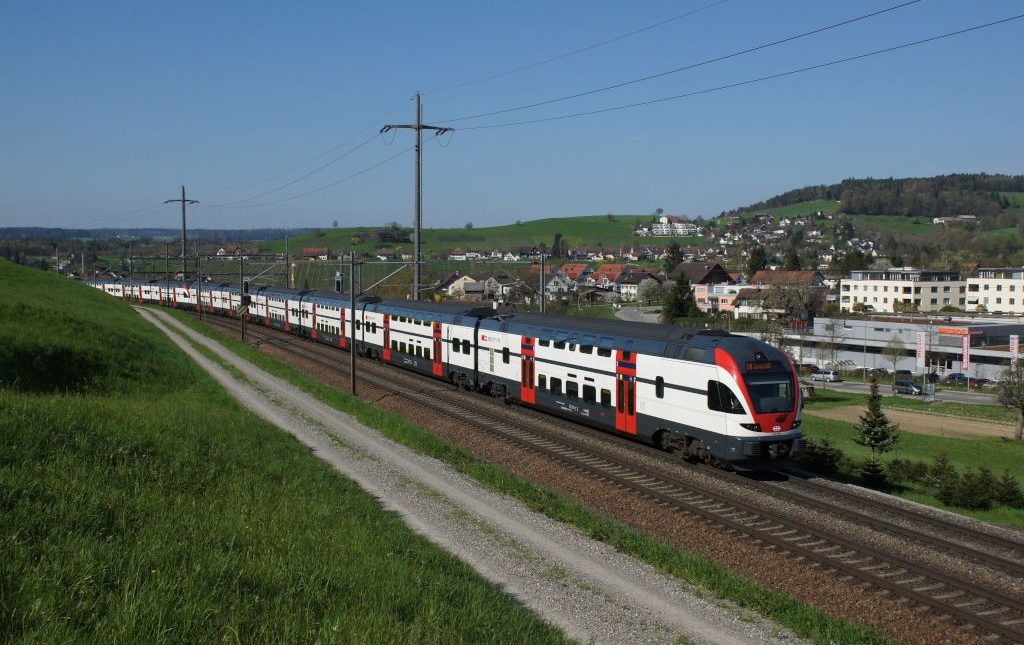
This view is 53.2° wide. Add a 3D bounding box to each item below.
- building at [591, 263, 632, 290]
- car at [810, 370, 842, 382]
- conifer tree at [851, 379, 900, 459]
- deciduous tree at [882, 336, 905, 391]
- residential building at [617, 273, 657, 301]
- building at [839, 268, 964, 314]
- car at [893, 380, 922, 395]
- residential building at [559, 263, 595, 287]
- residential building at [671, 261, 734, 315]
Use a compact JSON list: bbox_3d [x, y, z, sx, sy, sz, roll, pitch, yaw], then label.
[{"bbox_3d":[38.699,-16.365,394.000,12.500,11.500,12.000,-2,4,-36],"label":"building"},{"bbox_3d":[54.879,9.429,179.000,4.500,1.650,1.800,3,5,43],"label":"car"},{"bbox_3d":[13.765,3.830,38.800,1.750,3.400,1.750,1,4,19],"label":"conifer tree"},{"bbox_3d":[59.656,6.724,160.000,3.700,9.000,3.700,2,4,21],"label":"deciduous tree"},{"bbox_3d":[46.969,-12.684,374.000,10.500,10.500,11.000,-2,4,-32],"label":"residential building"},{"bbox_3d":[98.846,-6.961,259.000,20.500,12.200,21.500,-2,4,-32],"label":"building"},{"bbox_3d":[63.132,10.403,163.000,4.650,1.730,1.830,3,4,37],"label":"car"},{"bbox_3d":[25.862,-17.176,404.000,12.500,11.500,12.000,-2,4,-36],"label":"residential building"},{"bbox_3d":[53.620,-9.289,288.000,15.000,14.500,13.000,2,4,32],"label":"residential building"}]

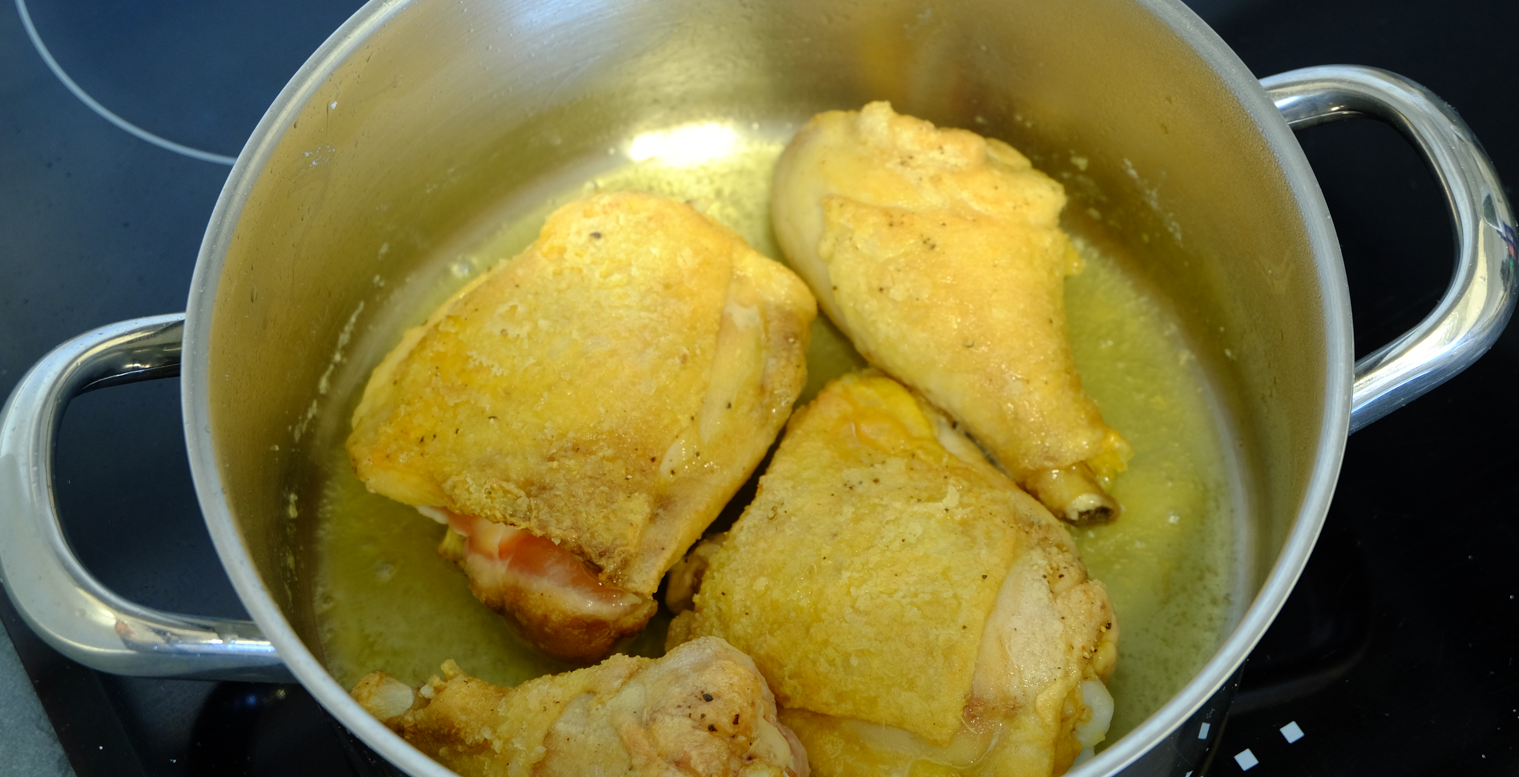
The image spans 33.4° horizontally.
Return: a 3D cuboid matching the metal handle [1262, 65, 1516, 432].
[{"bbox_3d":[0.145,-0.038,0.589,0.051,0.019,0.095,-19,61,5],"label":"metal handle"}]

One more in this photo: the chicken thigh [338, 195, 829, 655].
[{"bbox_3d":[-0.046,0.000,0.640,0.095,0.044,0.112,32,66,18],"label":"chicken thigh"}]

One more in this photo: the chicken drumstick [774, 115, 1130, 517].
[{"bbox_3d":[0.054,-0.021,0.647,0.064,0.047,0.120,-21,62,-10],"label":"chicken drumstick"}]

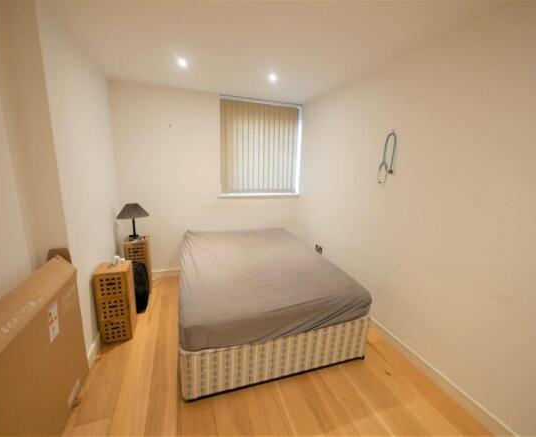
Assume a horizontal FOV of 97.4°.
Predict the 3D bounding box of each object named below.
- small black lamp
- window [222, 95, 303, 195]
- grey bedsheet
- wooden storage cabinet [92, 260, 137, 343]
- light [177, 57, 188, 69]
[{"bbox_3d":[-1.498,0.042,2.638,0.295,0.415,0.295,-2,13,-20],"label":"small black lamp"},{"bbox_3d":[-0.079,-0.920,3.230,1.170,1.270,0.100,-2,13,-20],"label":"window"},{"bbox_3d":[-0.133,0.484,2.472,1.390,0.240,1.910,-2,13,-17],"label":"grey bedsheet"},{"bbox_3d":[-1.369,0.741,2.149,0.237,0.633,0.280,-3,13,-20],"label":"wooden storage cabinet"},{"bbox_3d":[-0.744,-1.363,2.059,0.090,0.030,0.090,-2,13,-20],"label":"light"}]

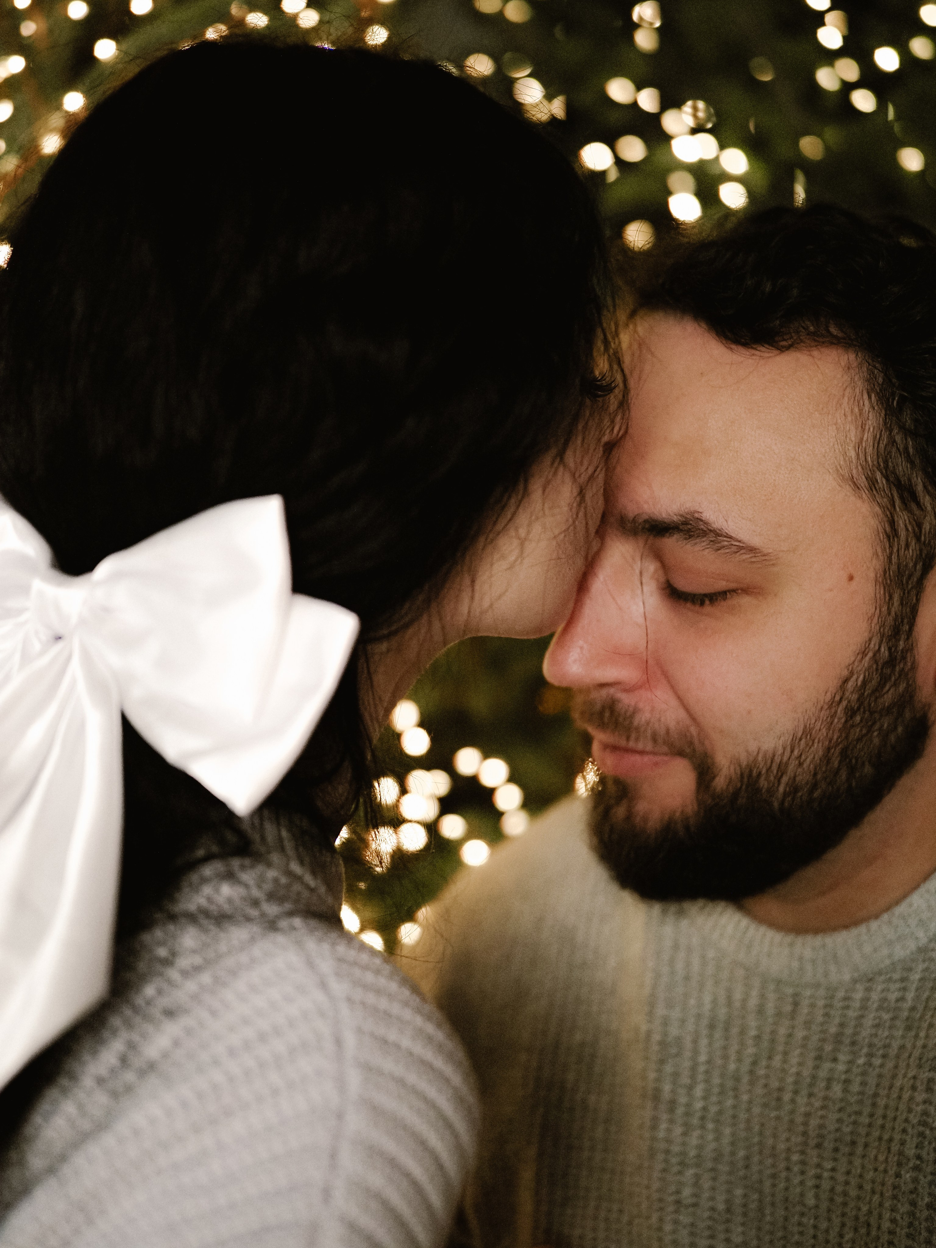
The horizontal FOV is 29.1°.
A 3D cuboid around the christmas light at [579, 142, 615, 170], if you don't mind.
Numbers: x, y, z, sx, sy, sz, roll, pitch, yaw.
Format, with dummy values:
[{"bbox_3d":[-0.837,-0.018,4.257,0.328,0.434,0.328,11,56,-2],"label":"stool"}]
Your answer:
[{"bbox_3d":[0.094,-0.342,1.320,0.025,0.021,0.022,0,5,0],"label":"christmas light"}]

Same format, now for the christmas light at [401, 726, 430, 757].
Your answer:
[{"bbox_3d":[-0.036,0.079,1.220,0.019,0.020,0.018,0,5,0],"label":"christmas light"}]

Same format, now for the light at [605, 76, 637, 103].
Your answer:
[{"bbox_3d":[0.113,-0.394,1.330,0.022,0.020,0.020,0,5,0],"label":"light"}]

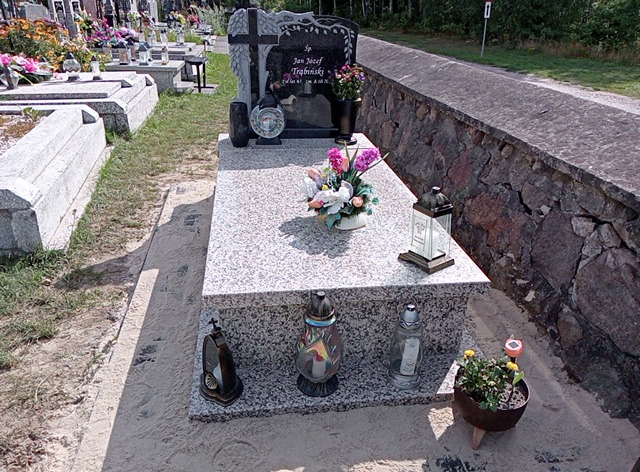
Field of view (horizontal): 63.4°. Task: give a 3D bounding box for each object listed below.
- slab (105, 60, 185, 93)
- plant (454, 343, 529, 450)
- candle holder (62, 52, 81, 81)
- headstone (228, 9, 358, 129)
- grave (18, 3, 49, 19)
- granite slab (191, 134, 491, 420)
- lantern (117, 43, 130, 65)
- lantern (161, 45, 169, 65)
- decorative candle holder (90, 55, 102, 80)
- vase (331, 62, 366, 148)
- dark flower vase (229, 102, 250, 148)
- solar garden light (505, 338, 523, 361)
[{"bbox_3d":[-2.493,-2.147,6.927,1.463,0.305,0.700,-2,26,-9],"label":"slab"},{"bbox_3d":[0.532,0.498,1.630,0.232,0.340,0.232,-2,26,-9],"label":"plant"},{"bbox_3d":[-2.311,-1.584,4.824,0.162,0.235,0.162,-2,27,-9],"label":"candle holder"},{"bbox_3d":[-0.175,-1.094,3.459,0.838,0.767,0.093,-2,26,-9],"label":"headstone"},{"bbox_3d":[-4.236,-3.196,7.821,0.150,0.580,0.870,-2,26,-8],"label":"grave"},{"bbox_3d":[-0.043,-0.069,2.749,1.115,0.352,2.333,-2,26,-9],"label":"granite slab"},{"bbox_3d":[-2.560,-2.390,6.763,0.134,0.270,0.134,-2,26,-9],"label":"lantern"},{"bbox_3d":[-2.050,-2.390,6.836,0.098,0.242,0.098,-2,26,-9],"label":"lantern"},{"bbox_3d":[-2.380,-1.794,5.496,0.101,0.258,0.101,-2,26,-9],"label":"decorative candle holder"},{"bbox_3d":[0.177,-0.813,3.205,0.215,0.475,0.205,-2,27,-9],"label":"vase"},{"bbox_3d":[-0.486,-0.674,3.120,0.112,0.252,0.110,-2,27,-9],"label":"dark flower vase"},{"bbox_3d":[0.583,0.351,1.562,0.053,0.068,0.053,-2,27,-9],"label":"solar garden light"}]

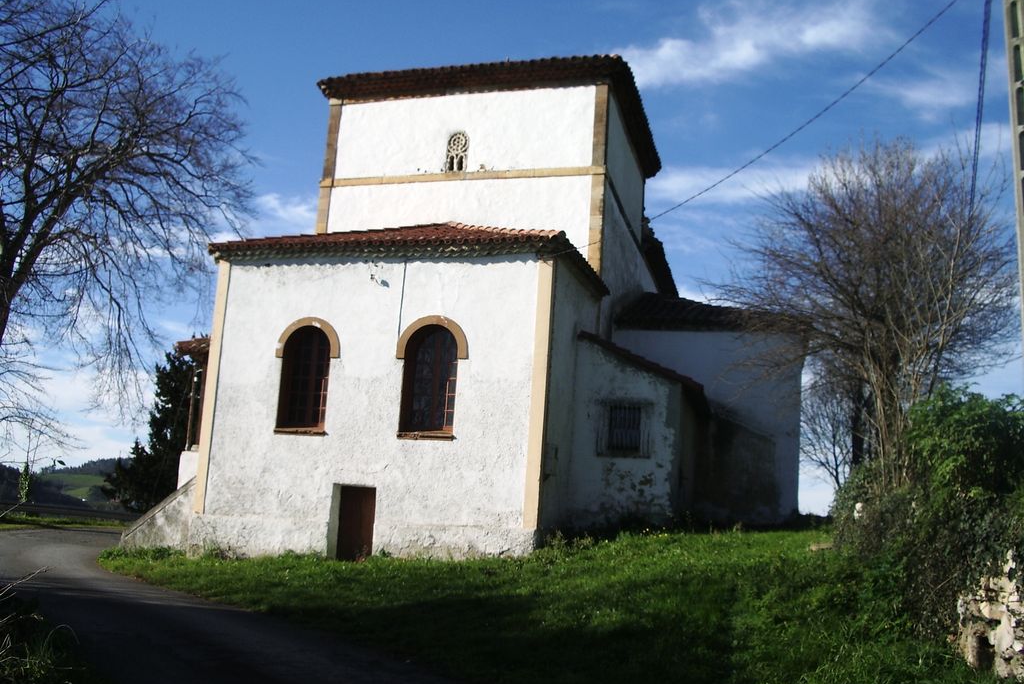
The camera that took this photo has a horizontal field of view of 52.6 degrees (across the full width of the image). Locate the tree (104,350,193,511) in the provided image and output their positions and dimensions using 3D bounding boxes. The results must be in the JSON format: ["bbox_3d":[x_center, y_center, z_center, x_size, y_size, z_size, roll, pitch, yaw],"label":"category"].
[{"bbox_3d":[-13.010,3.321,38.000,3.800,6.000,3.800,0,-11,16],"label":"tree"}]

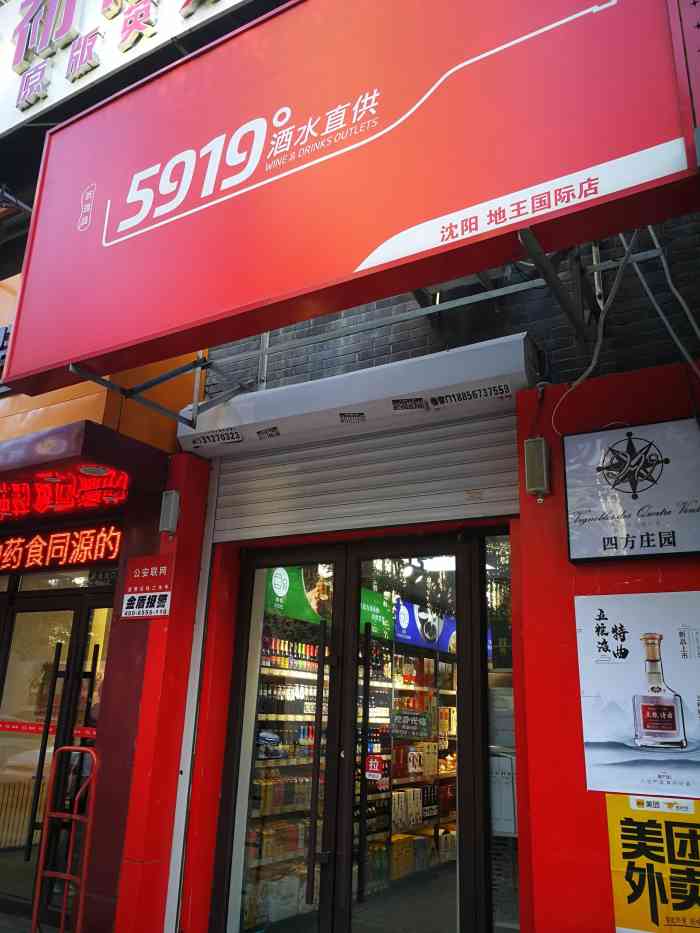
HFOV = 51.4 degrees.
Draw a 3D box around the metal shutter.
[{"bbox_3d":[0.005,0.092,4.330,2.050,0.590,0.090,-8,-21,29],"label":"metal shutter"}]

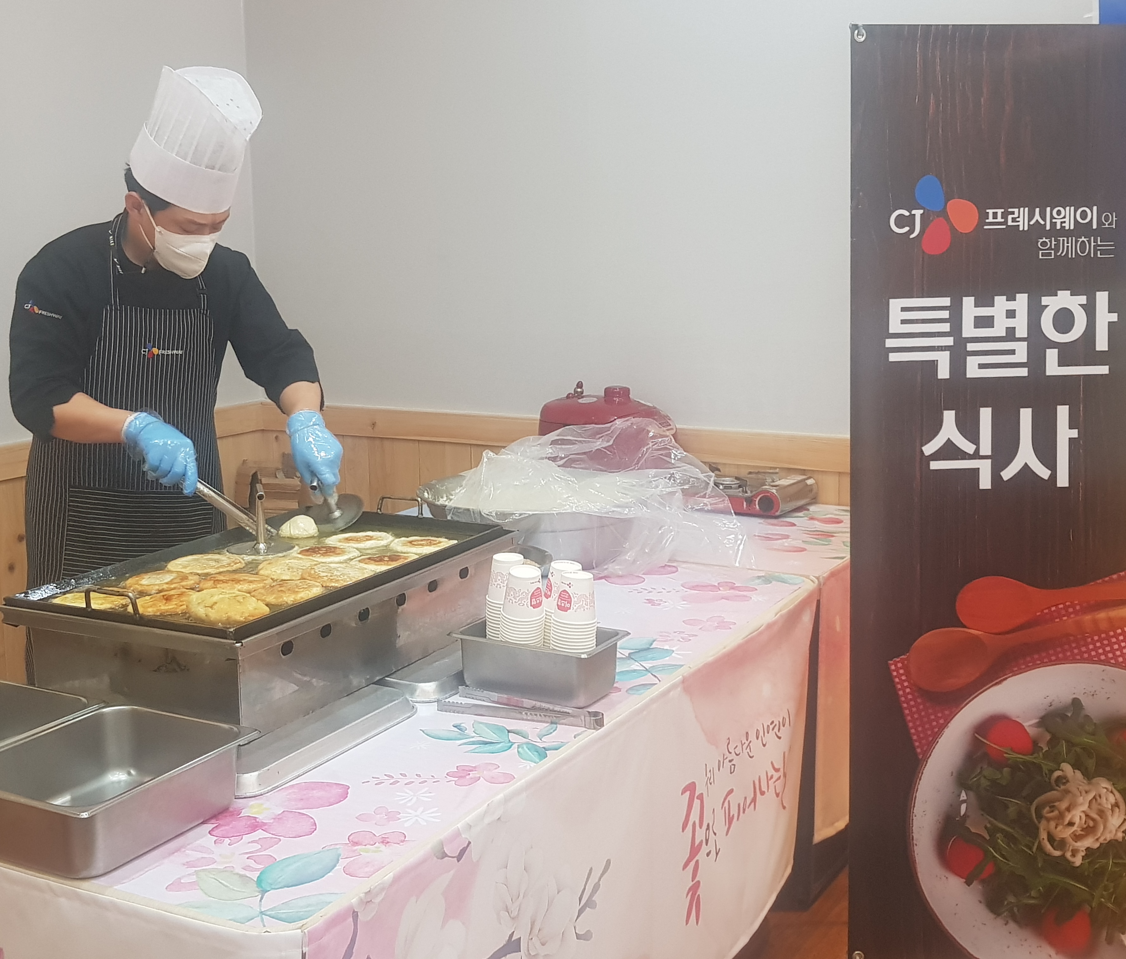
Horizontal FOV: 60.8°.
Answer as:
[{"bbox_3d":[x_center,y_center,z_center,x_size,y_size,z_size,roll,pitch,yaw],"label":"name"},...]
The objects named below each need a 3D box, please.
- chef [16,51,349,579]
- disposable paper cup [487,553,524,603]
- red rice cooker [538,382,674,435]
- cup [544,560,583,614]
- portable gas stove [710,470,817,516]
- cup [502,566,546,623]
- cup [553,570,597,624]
[{"bbox_3d":[-0.702,0.174,1.824,0.520,1.840,0.530,4,11,29],"label":"chef"},{"bbox_3d":[-0.089,0.161,1.568,0.069,0.071,0.069,-1,10,0],"label":"disposable paper cup"},{"bbox_3d":[0.137,-0.090,2.826,0.430,0.381,0.400,4,11,25],"label":"red rice cooker"},{"bbox_3d":[0.005,0.173,1.534,0.069,0.071,0.069,-1,10,0],"label":"cup"},{"bbox_3d":[0.538,0.022,2.838,0.333,0.098,0.275,6,12,34],"label":"portable gas stove"},{"bbox_3d":[-0.060,0.176,1.507,0.069,0.071,0.069,-1,10,0],"label":"cup"},{"bbox_3d":[0.021,0.181,1.482,0.069,0.071,0.069,-1,10,0],"label":"cup"}]

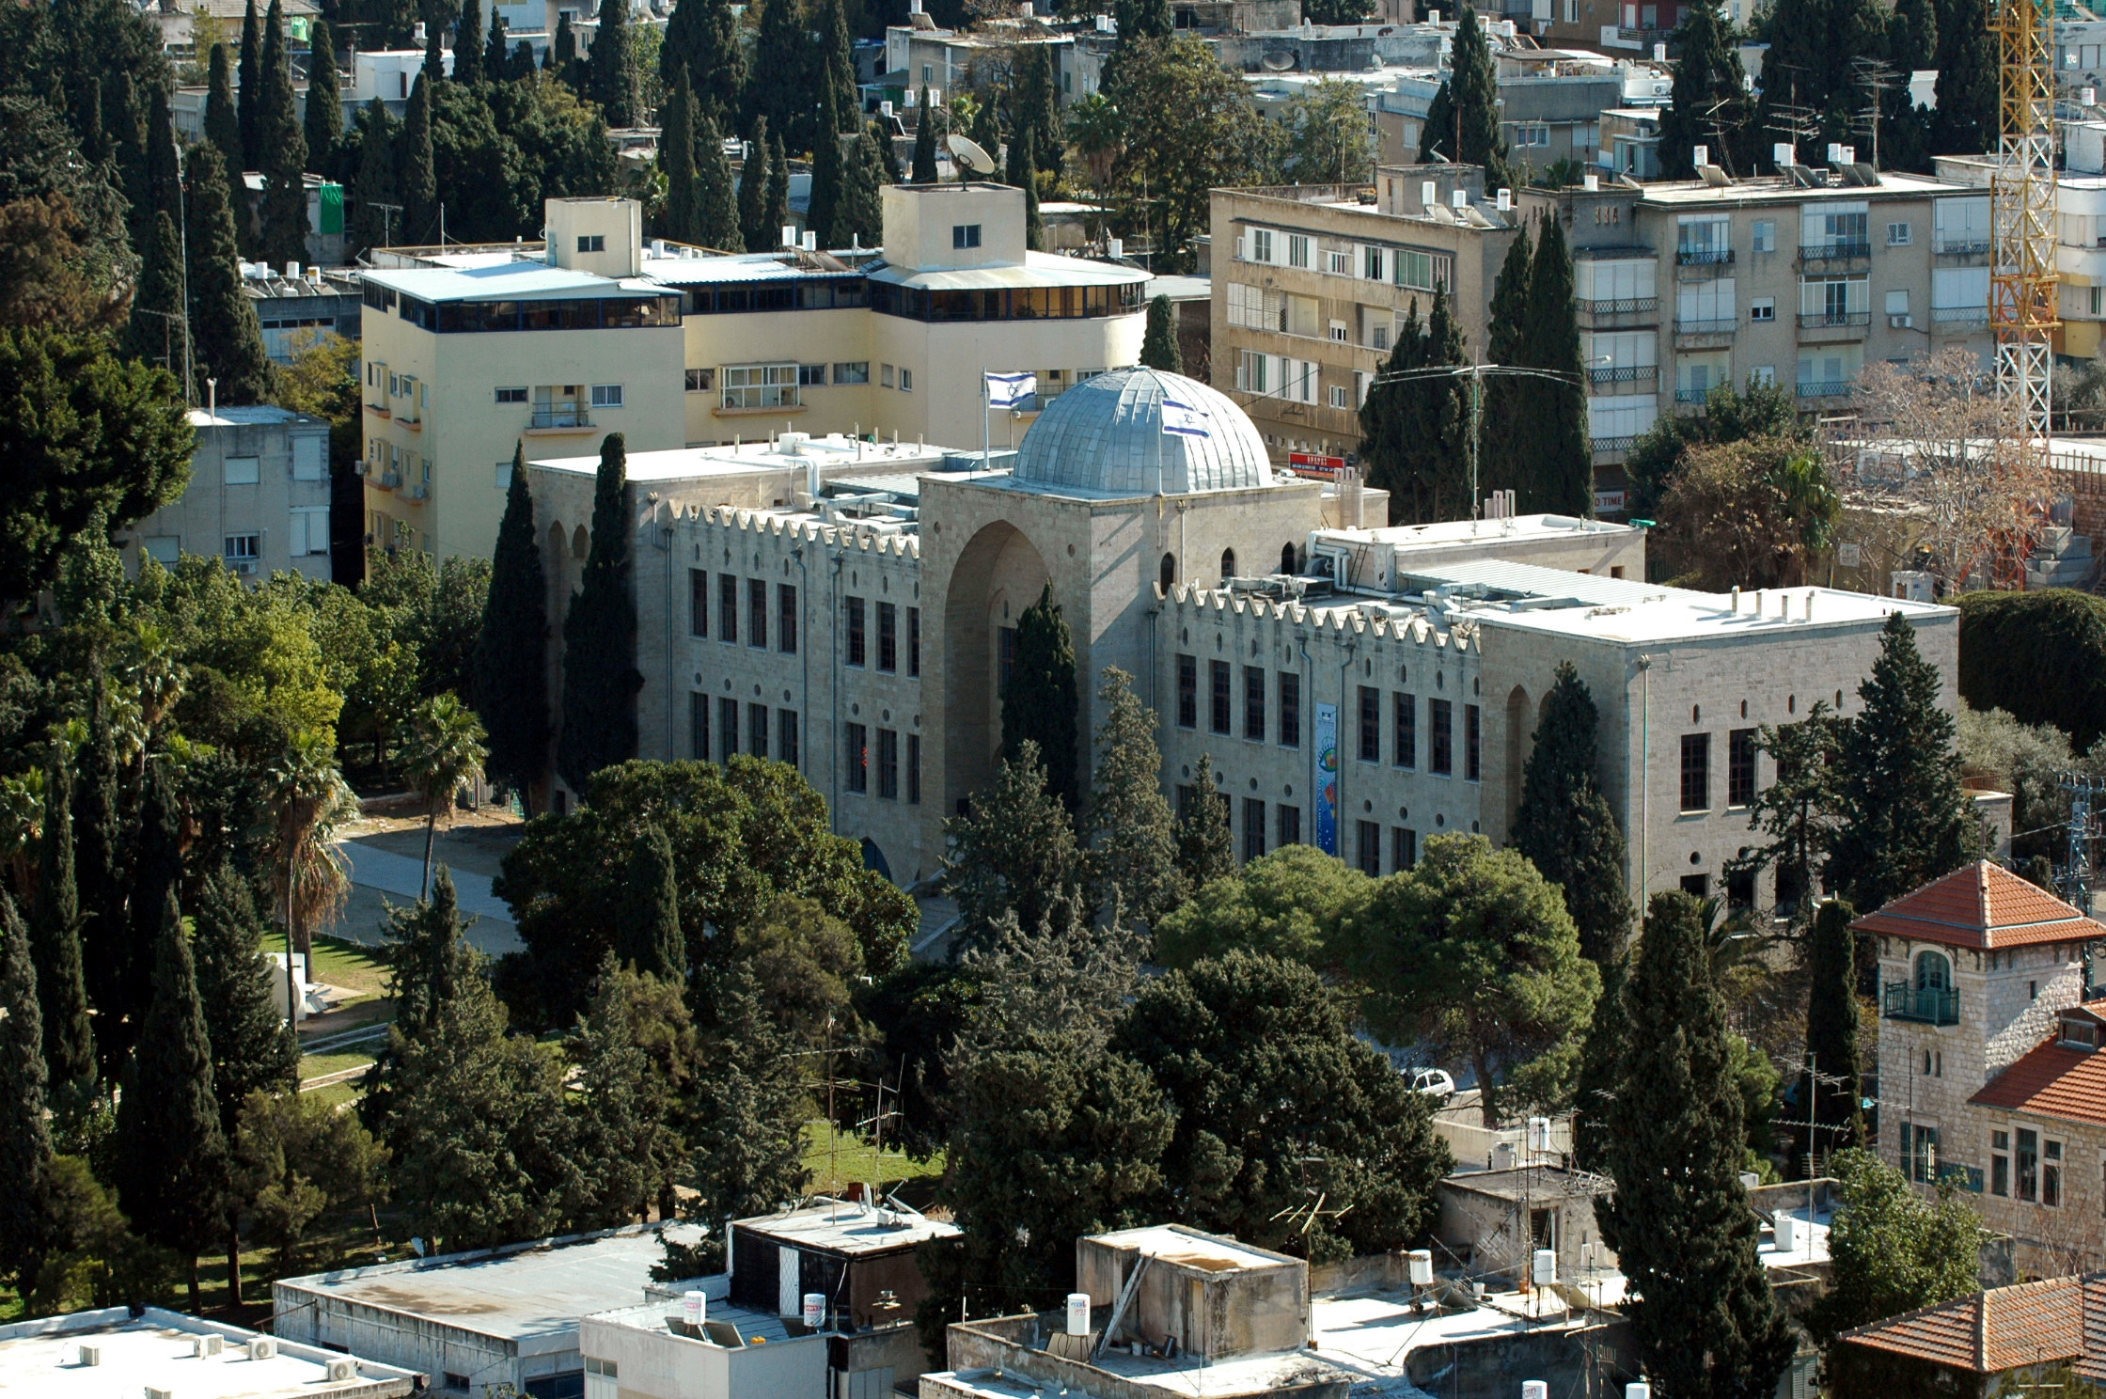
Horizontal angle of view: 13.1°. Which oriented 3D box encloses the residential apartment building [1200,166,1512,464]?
[{"bbox_3d":[19.270,-17.710,442.290,12.000,16.830,26.380,-4,9,-28],"label":"residential apartment building"}]

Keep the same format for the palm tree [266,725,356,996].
[{"bbox_3d":[-28.350,6.180,349.260,3.510,10.020,3.510,0,8,0],"label":"palm tree"}]

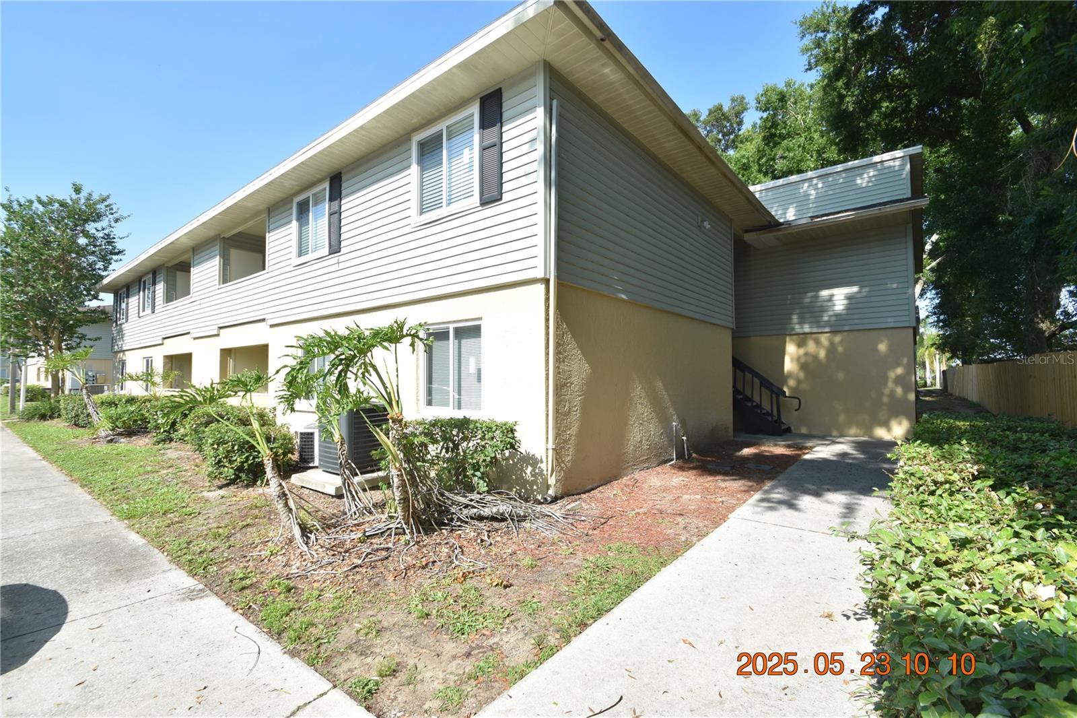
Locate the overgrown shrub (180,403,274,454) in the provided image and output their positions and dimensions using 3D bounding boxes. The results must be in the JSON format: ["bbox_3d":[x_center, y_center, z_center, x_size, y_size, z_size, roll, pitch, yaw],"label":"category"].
[{"bbox_3d":[-5.654,1.270,8.204,1.690,0.875,1.193,-2,-3,37],"label":"overgrown shrub"}]

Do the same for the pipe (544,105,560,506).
[{"bbox_3d":[0.157,-0.742,5.108,0.089,4.563,0.169,-2,-3,37],"label":"pipe"}]

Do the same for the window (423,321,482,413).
[{"bbox_3d":[-1.171,0.118,6.111,1.223,1.213,0.099,-2,-3,37],"label":"window"}]

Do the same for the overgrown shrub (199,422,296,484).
[{"bbox_3d":[-4.028,1.231,6.402,1.193,0.785,1.094,-2,-3,37],"label":"overgrown shrub"}]

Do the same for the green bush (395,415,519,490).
[{"bbox_3d":[-0.955,1.135,5.450,1.372,0.855,0.517,-2,-3,37],"label":"green bush"}]

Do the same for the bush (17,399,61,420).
[{"bbox_3d":[-17.285,1.737,15.809,1.988,0.716,1.292,-2,-3,37],"label":"bush"}]

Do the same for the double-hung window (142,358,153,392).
[{"bbox_3d":[-13.210,0.555,15.267,1.243,1.203,0.099,-2,-3,37],"label":"double-hung window"}]

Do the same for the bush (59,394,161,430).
[{"bbox_3d":[-12.643,1.510,13.214,4.772,0.895,1.392,-2,-3,37],"label":"bush"}]

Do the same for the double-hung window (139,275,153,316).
[{"bbox_3d":[-13.607,-2.195,15.579,1.392,1.362,0.109,-2,-3,37],"label":"double-hung window"}]

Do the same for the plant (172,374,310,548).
[{"bbox_3d":[-2.376,0.825,3.648,1.044,1.422,0.944,1,-3,-33],"label":"plant"}]

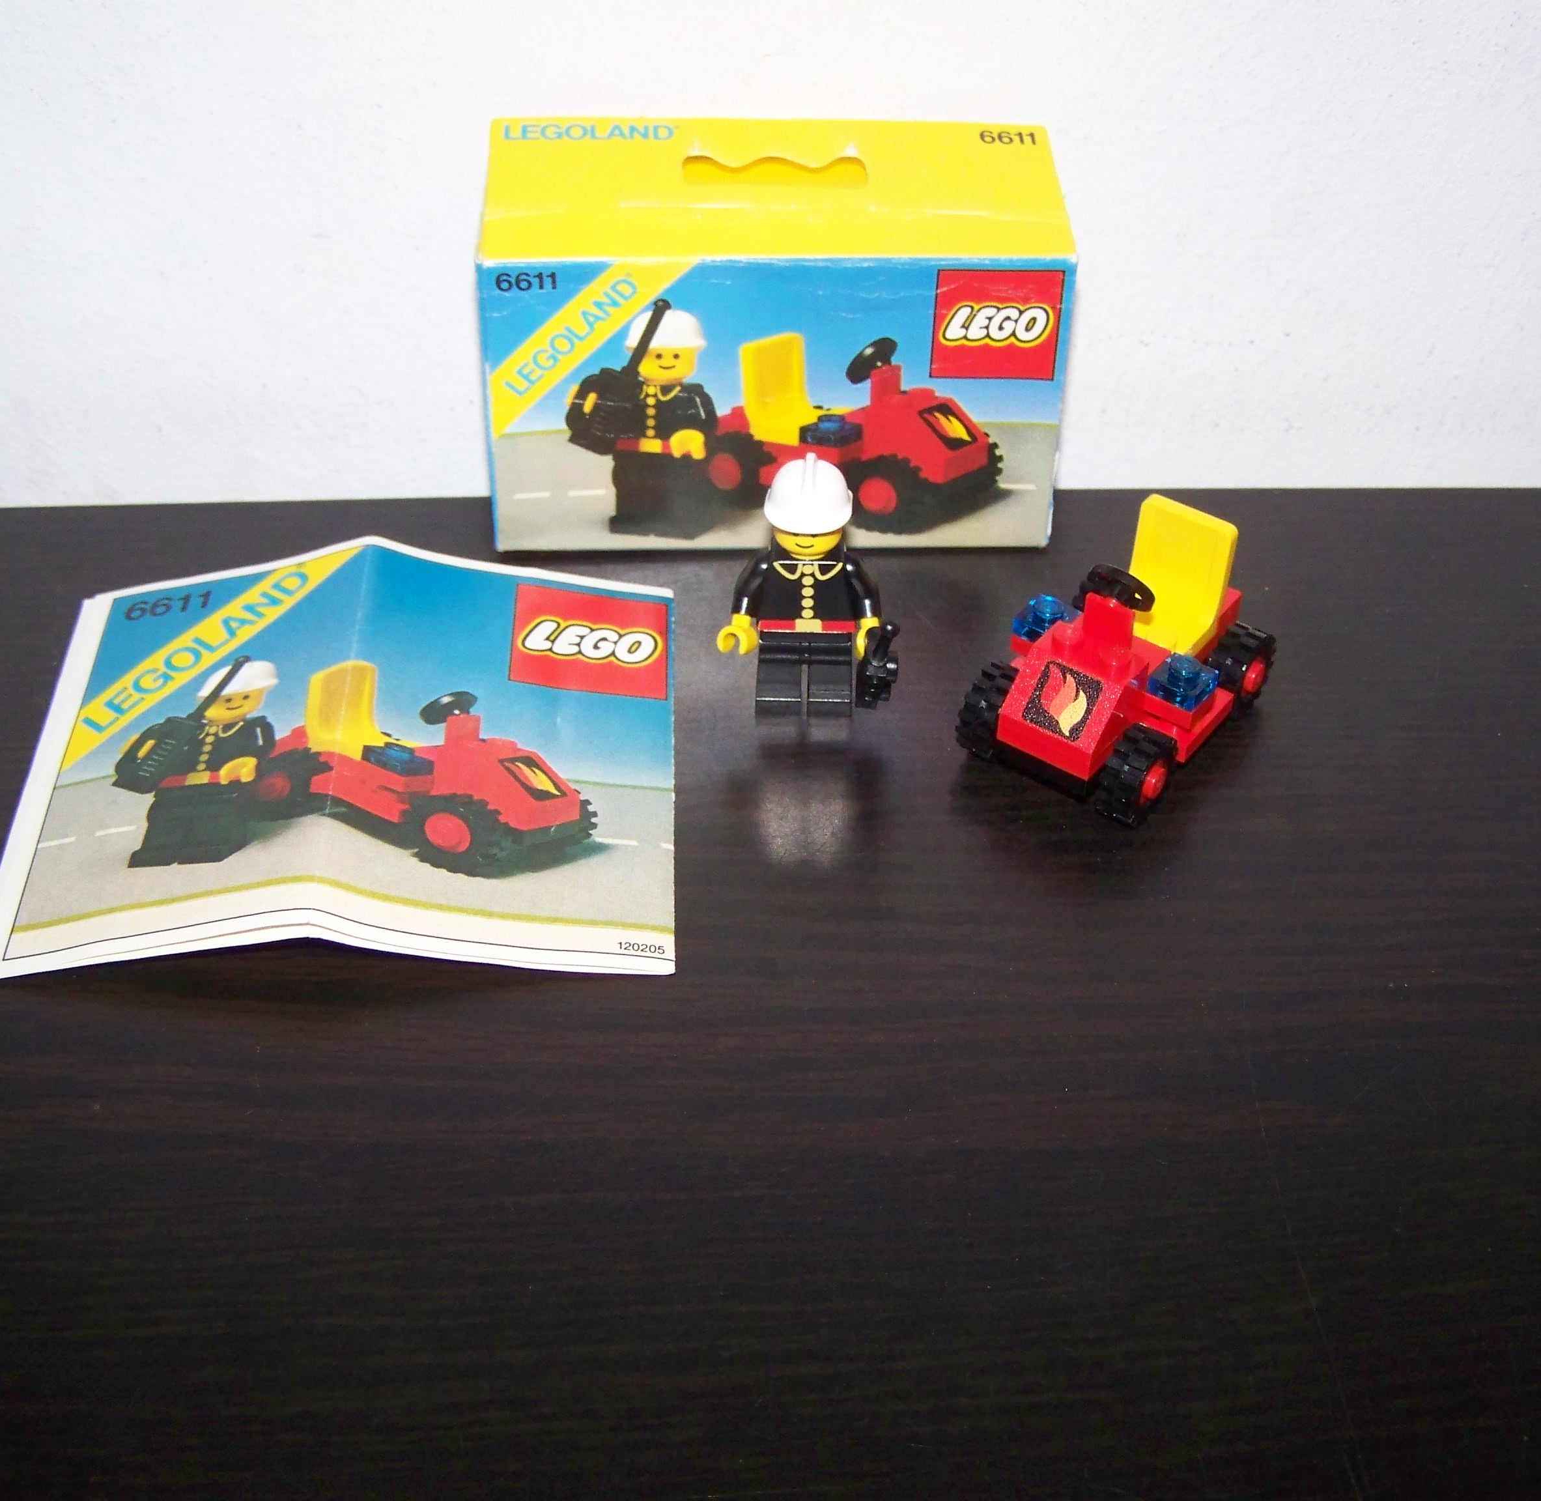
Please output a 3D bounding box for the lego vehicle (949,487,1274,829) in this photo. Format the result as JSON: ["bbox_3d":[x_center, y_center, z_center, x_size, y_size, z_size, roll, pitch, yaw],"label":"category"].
[{"bbox_3d":[0.056,-0.017,0.344,0.032,0.034,0.048,27,47,26],"label":"lego vehicle"}]

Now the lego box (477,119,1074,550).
[{"bbox_3d":[0.001,-0.071,0.385,0.098,0.059,0.041,-1,41,-3],"label":"lego box"}]

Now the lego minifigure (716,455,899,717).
[{"bbox_3d":[0.007,-0.024,0.344,0.029,0.043,0.017,0,41,-2],"label":"lego minifigure"}]

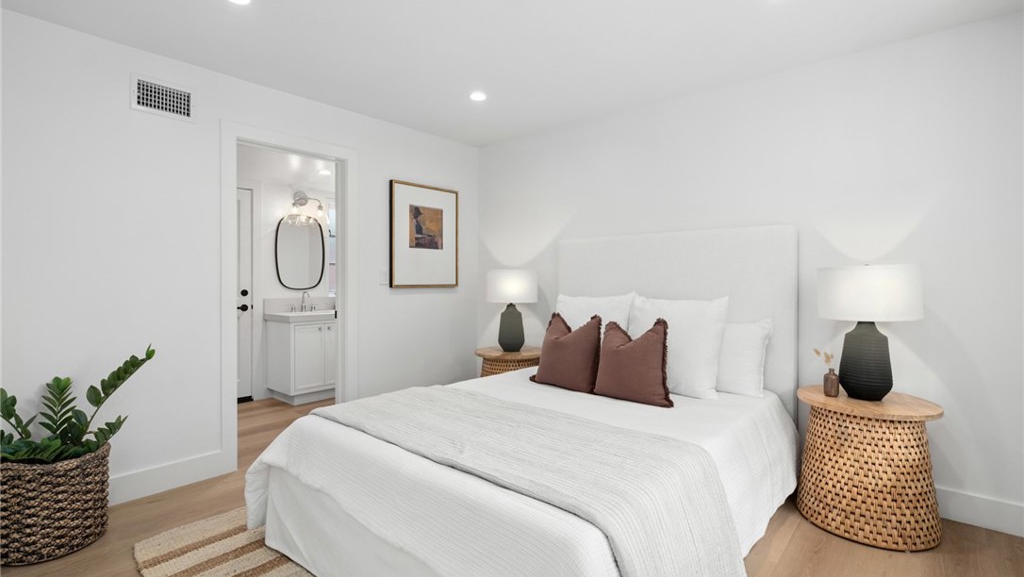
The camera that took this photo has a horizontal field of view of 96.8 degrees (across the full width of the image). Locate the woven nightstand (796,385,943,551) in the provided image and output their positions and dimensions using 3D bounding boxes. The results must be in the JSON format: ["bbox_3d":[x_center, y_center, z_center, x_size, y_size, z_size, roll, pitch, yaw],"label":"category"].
[{"bbox_3d":[1.746,0.848,2.261,0.565,0.605,0.565,1,2,41],"label":"woven nightstand"}]

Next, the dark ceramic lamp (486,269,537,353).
[{"bbox_3d":[0.000,0.175,3.674,0.410,0.660,0.410,0,2,0],"label":"dark ceramic lamp"}]

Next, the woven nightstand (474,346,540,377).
[{"bbox_3d":[-0.015,0.806,3.691,0.565,0.605,0.565,1,2,41],"label":"woven nightstand"}]

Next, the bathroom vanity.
[{"bbox_3d":[-1.988,0.657,4.538,0.540,0.850,0.635,1,2,41],"label":"bathroom vanity"}]

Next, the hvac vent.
[{"bbox_3d":[-1.927,-1.055,2.521,0.024,0.198,0.293,1,2,41],"label":"hvac vent"}]

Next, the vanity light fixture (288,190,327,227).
[{"bbox_3d":[-2.090,-0.821,4.614,0.250,0.365,0.450,1,2,41],"label":"vanity light fixture"}]

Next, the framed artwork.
[{"bbox_3d":[-0.737,-0.438,3.903,0.043,0.860,0.705,1,2,41],"label":"framed artwork"}]

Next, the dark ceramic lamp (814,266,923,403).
[{"bbox_3d":[1.760,0.216,2.257,0.410,0.660,0.410,1,2,41],"label":"dark ceramic lamp"}]

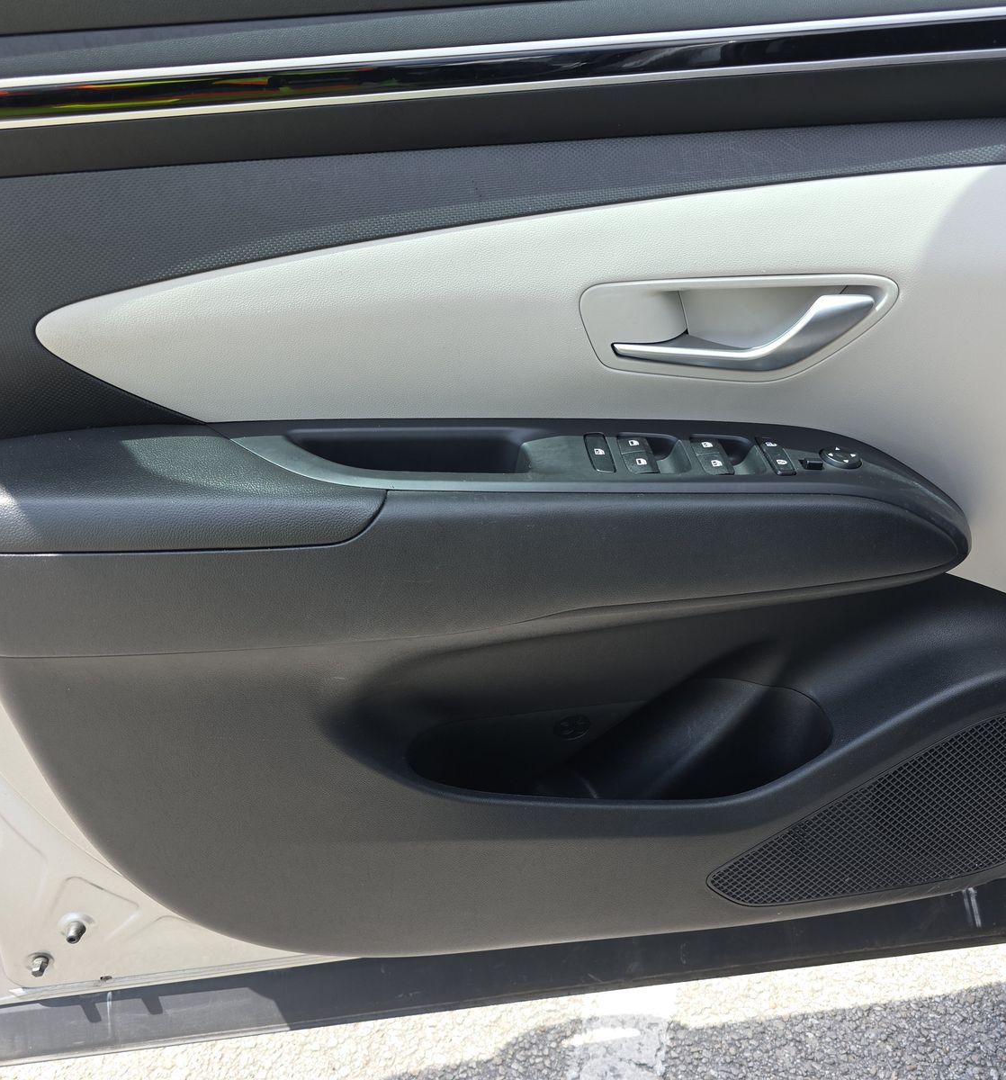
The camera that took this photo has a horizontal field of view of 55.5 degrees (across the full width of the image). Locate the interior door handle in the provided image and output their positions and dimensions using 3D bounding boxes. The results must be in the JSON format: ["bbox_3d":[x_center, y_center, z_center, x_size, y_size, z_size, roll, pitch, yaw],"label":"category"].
[{"bbox_3d":[0.147,-0.126,0.578,0.156,0.039,0.032,-5,22,-2],"label":"interior door handle"}]

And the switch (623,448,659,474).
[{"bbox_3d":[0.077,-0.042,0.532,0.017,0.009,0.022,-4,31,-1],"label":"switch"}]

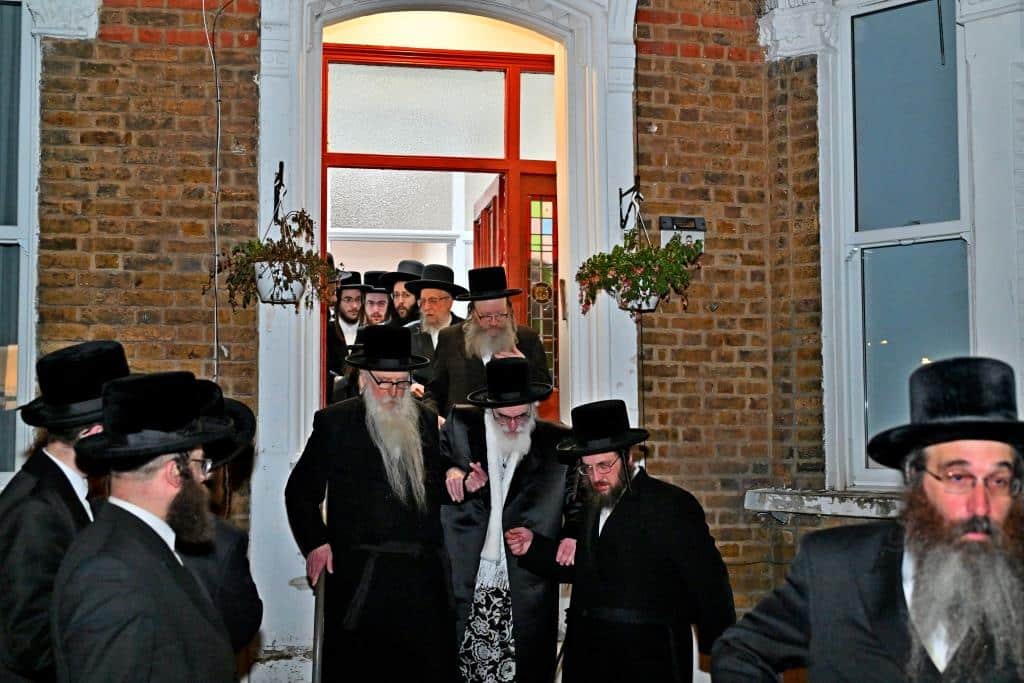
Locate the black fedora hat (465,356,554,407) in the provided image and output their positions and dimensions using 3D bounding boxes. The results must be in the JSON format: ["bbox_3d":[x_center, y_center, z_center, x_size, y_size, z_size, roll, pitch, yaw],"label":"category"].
[{"bbox_3d":[-0.009,0.157,4.670,0.330,0.140,0.360,-6,15,-6],"label":"black fedora hat"}]

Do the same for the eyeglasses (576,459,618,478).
[{"bbox_3d":[0.314,0.427,4.250,0.140,0.045,0.140,3,16,34],"label":"eyeglasses"}]

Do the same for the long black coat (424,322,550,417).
[{"bbox_3d":[-0.109,0.493,5.517,0.580,1.160,0.360,0,-3,-3],"label":"long black coat"}]

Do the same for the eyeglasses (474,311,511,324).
[{"bbox_3d":[-0.088,-0.112,5.500,0.140,0.042,0.140,-3,9,0],"label":"eyeglasses"}]

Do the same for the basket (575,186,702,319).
[{"bbox_3d":[0.556,-0.400,5.377,0.490,0.560,0.450,0,-3,-10],"label":"basket"}]

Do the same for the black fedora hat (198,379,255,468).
[{"bbox_3d":[-0.836,0.217,3.200,0.330,0.140,0.360,-2,14,27],"label":"black fedora hat"}]

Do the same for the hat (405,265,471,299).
[{"bbox_3d":[-0.377,-0.299,6.100,0.325,0.140,0.360,3,-9,25],"label":"hat"}]

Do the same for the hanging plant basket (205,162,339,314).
[{"bbox_3d":[-0.999,-0.430,5.104,0.510,0.580,0.450,0,-3,-10],"label":"hanging plant basket"}]

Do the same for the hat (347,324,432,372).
[{"bbox_3d":[-0.473,0.030,4.650,0.325,0.140,0.360,1,14,-25],"label":"hat"}]

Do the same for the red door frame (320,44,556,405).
[{"bbox_3d":[-0.348,-0.051,5.720,1.170,2.660,0.130,0,-3,-10],"label":"red door frame"}]

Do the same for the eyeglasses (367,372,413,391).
[{"bbox_3d":[-0.470,0.151,4.620,0.140,0.045,0.140,1,13,-25],"label":"eyeglasses"}]

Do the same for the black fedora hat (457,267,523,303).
[{"bbox_3d":[-0.102,-0.259,5.550,0.305,0.140,0.335,-7,4,0],"label":"black fedora hat"}]

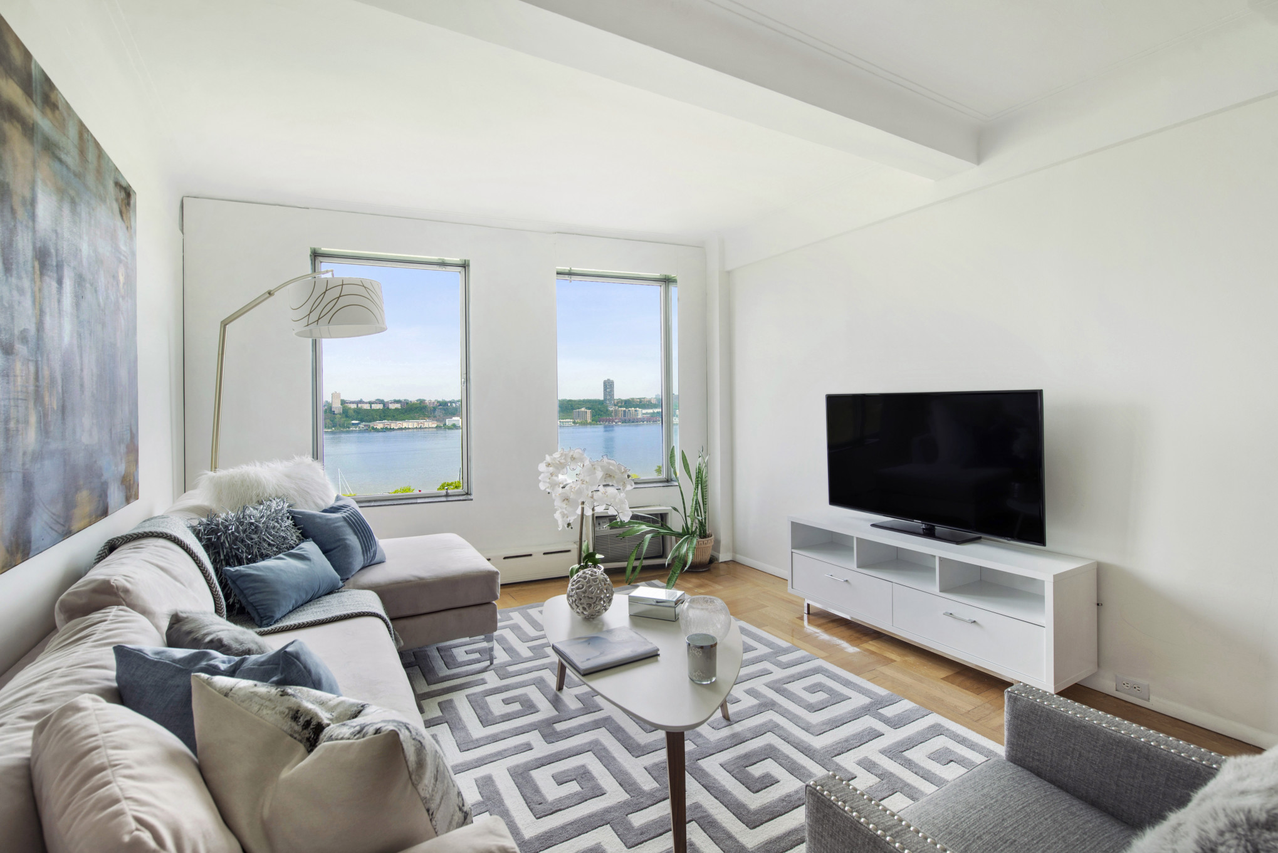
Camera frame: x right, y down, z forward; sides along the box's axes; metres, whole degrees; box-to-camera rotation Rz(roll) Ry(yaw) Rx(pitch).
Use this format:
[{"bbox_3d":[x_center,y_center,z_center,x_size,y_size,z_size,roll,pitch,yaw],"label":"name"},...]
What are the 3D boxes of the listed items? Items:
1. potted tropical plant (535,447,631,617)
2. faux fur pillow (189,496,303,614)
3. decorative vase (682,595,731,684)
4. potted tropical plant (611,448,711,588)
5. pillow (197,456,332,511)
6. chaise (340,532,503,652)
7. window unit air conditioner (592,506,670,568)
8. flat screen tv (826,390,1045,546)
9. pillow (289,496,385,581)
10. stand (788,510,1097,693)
[{"bbox_3d":[-0.217,0.463,2.451,0.410,0.690,0.360,-1,1,0],"label":"potted tropical plant"},{"bbox_3d":[-1.717,0.568,2.608,0.200,0.440,0.480,-30,-7,16],"label":"faux fur pillow"},{"bbox_3d":[0.216,0.694,1.888,0.155,0.265,0.155,-1,1,0],"label":"decorative vase"},{"bbox_3d":[0.205,0.636,4.231,0.750,0.970,0.620,-1,1,0],"label":"potted tropical plant"},{"bbox_3d":[-1.921,0.465,2.907,0.220,0.470,0.600,-18,-5,21],"label":"pillow"},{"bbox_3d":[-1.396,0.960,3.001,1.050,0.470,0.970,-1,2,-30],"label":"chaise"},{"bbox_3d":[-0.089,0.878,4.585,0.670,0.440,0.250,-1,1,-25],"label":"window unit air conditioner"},{"bbox_3d":[1.530,0.195,3.101,0.200,0.757,1.234,-1,2,-30],"label":"flat screen tv"},{"bbox_3d":[-1.537,0.566,2.926,0.150,0.440,0.440,-36,-1,2],"label":"pillow"},{"bbox_3d":[1.476,0.869,3.030,0.376,0.582,1.470,-1,2,-30],"label":"stand"}]

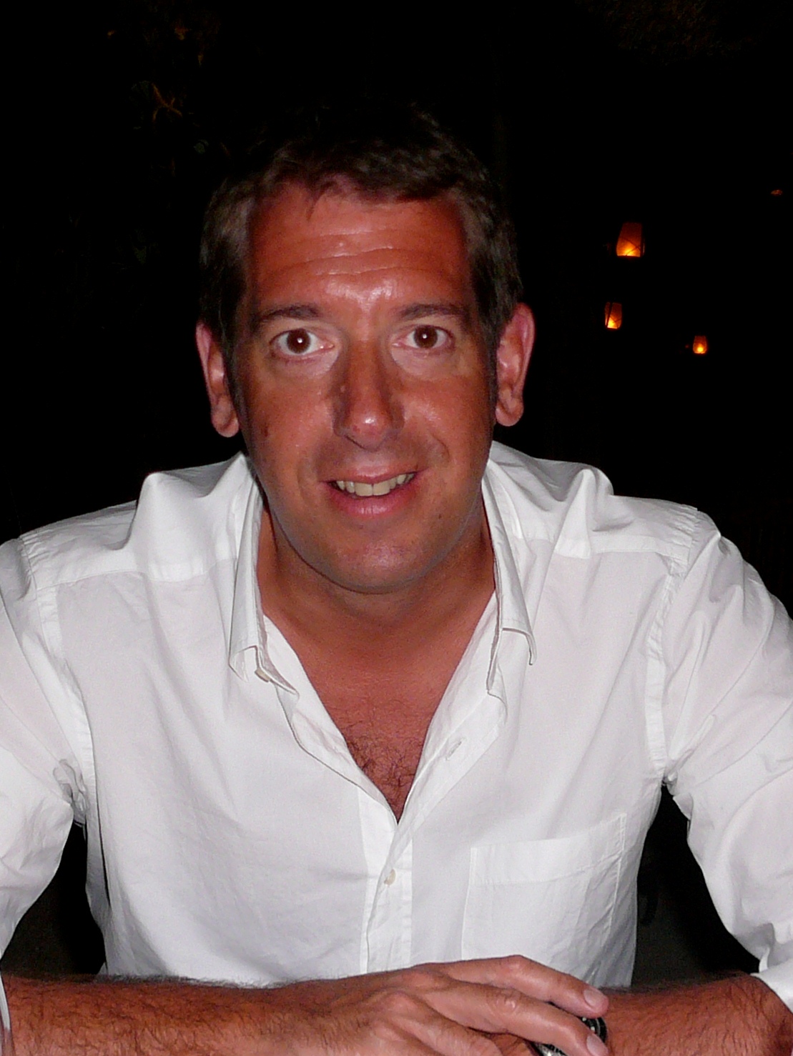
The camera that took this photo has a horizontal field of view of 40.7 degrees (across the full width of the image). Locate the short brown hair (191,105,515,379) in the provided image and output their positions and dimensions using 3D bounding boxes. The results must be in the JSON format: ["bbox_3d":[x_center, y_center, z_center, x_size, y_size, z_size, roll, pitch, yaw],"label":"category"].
[{"bbox_3d":[-0.022,-0.165,0.640,0.187,0.190,0.210,0,10,-2],"label":"short brown hair"}]

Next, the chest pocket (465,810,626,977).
[{"bbox_3d":[0.104,0.278,0.765,0.117,0.130,0.026,3,9,-24],"label":"chest pocket"}]

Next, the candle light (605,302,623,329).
[{"bbox_3d":[0.996,-0.973,4.900,0.083,0.125,0.083,0,8,0],"label":"candle light"}]

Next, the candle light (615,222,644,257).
[{"bbox_3d":[0.830,-1.028,3.800,0.095,0.123,0.095,0,8,0],"label":"candle light"}]

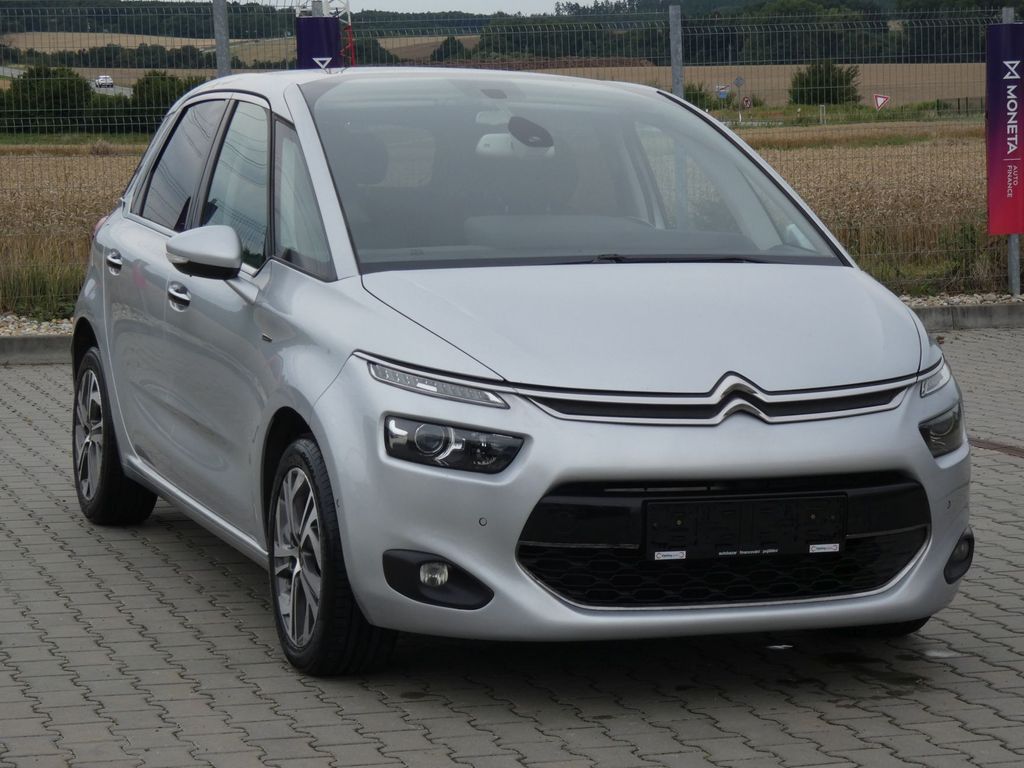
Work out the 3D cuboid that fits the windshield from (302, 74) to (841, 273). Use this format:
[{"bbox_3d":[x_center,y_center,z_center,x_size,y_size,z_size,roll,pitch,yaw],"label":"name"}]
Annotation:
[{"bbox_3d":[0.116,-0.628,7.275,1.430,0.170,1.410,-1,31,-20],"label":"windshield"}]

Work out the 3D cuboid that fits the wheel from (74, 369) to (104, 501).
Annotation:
[{"bbox_3d":[-1.436,0.183,9.291,0.190,0.470,0.470,-1,6,-20],"label":"wheel"}]

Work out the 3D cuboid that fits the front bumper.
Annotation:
[{"bbox_3d":[0.453,0.265,6.409,1.790,0.650,0.640,-1,6,-20],"label":"front bumper"}]

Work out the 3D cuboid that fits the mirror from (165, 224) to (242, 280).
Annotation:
[{"bbox_3d":[-0.850,-0.366,7.144,0.225,0.160,0.160,-1,6,-20],"label":"mirror"}]

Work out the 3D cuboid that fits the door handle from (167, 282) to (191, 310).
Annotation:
[{"bbox_3d":[-1.004,-0.260,7.725,0.050,0.080,0.210,-1,6,-20],"label":"door handle"}]

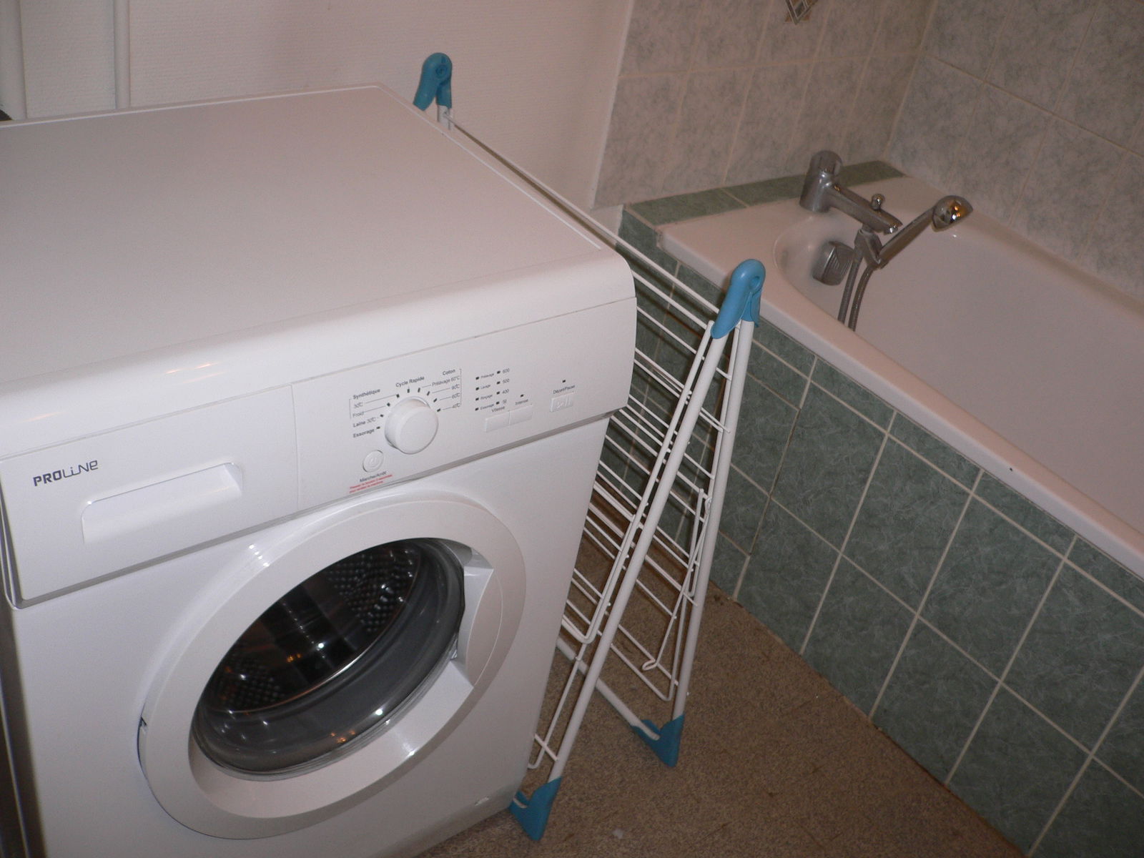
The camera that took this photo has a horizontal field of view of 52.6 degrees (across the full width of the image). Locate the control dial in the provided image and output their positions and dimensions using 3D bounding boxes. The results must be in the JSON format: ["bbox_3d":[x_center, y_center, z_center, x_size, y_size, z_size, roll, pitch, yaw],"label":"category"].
[{"bbox_3d":[-0.138,-0.002,1.004,0.048,0.048,0.022,-18,44,-35],"label":"control dial"}]

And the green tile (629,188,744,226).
[{"bbox_3d":[0.207,-0.389,2.038,0.226,0.009,0.080,-18,44,-35],"label":"green tile"}]

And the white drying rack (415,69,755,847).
[{"bbox_3d":[-0.050,0.022,1.554,0.270,0.865,0.600,-18,44,-35],"label":"white drying rack"}]

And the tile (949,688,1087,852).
[{"bbox_3d":[0.632,0.488,1.652,0.009,0.225,0.148,-18,44,-35],"label":"tile"}]

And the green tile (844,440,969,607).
[{"bbox_3d":[0.487,0.140,1.698,0.009,0.227,0.148,-18,44,-35],"label":"green tile"}]

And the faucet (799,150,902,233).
[{"bbox_3d":[0.508,-0.411,2.059,0.052,0.104,0.205,-18,44,-35],"label":"faucet"}]

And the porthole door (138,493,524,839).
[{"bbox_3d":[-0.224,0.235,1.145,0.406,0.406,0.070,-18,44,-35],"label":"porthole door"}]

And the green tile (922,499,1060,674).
[{"bbox_3d":[0.579,0.221,1.609,0.009,0.227,0.148,-18,44,-35],"label":"green tile"}]

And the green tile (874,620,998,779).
[{"bbox_3d":[0.540,0.407,1.740,0.009,0.225,0.148,-18,44,-35],"label":"green tile"}]

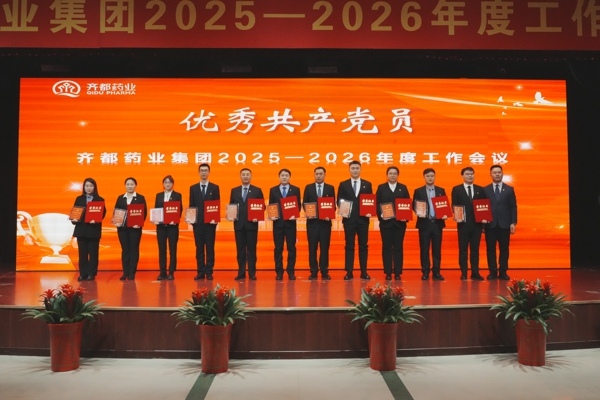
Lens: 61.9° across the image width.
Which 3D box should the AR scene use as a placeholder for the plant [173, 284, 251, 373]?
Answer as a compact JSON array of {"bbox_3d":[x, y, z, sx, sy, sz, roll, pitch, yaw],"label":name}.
[{"bbox_3d":[-0.860,1.255,4.930,0.770,0.840,0.740,0,-2,0],"label":"plant"}]

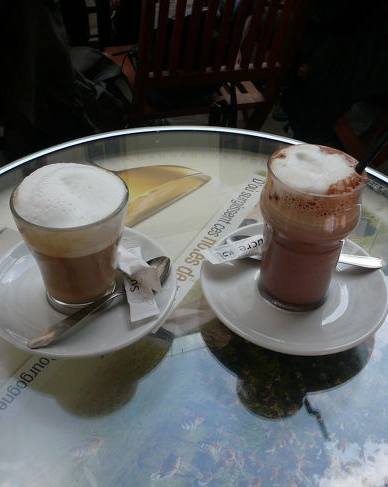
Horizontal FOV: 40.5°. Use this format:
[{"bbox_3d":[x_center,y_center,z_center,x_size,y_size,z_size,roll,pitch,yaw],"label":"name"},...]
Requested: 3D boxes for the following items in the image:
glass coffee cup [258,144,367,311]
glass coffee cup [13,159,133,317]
[{"bbox_3d":[0.086,-0.008,0.408,0.071,0.116,0.071,2,41,0],"label":"glass coffee cup"},{"bbox_3d":[-0.090,0.001,0.406,0.084,0.095,0.084,1,41,-1],"label":"glass coffee cup"}]

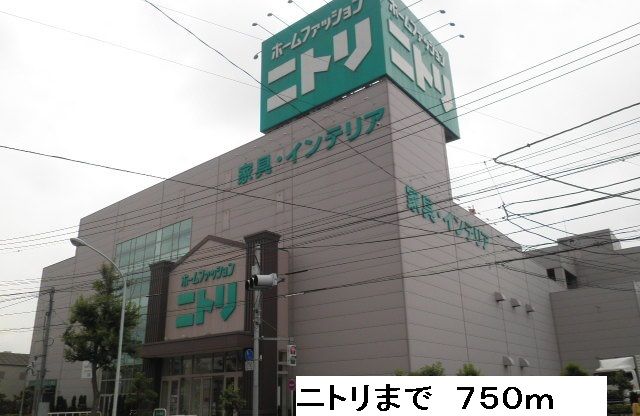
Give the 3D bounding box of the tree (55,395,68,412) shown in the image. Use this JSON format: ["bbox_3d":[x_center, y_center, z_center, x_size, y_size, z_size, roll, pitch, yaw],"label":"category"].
[{"bbox_3d":[-23.181,17.576,43.107,1.250,1.750,1.250,-16,-25,36],"label":"tree"}]

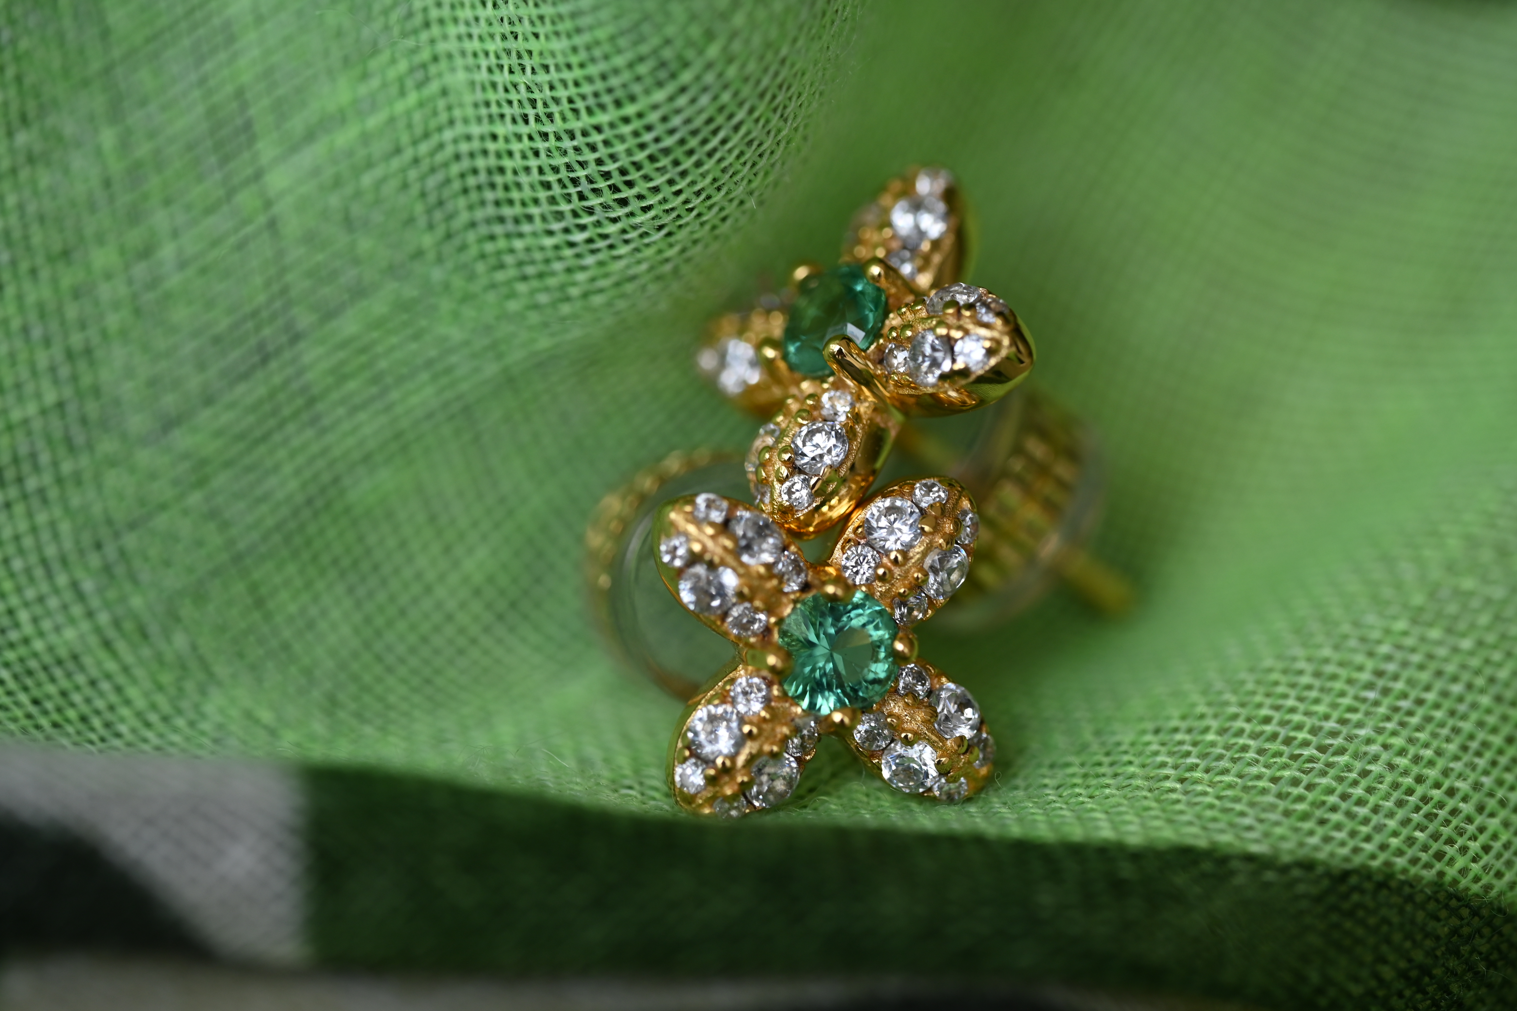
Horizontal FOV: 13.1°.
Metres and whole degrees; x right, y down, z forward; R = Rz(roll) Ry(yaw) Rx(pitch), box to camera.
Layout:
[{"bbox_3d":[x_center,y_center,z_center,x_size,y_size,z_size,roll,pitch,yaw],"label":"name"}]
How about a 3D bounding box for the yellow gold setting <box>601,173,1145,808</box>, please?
[{"bbox_3d":[0.003,-0.001,0.181,0.015,0.016,0.013,0,15,0],"label":"yellow gold setting"}]

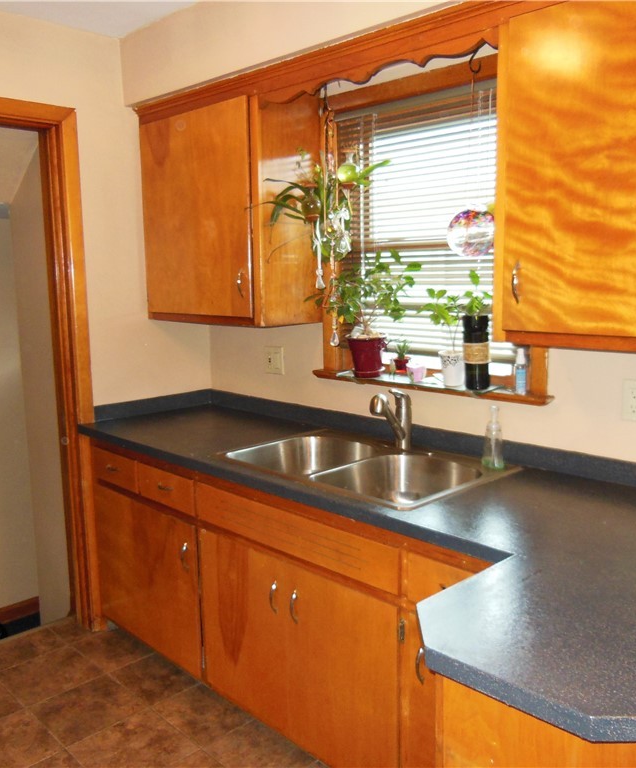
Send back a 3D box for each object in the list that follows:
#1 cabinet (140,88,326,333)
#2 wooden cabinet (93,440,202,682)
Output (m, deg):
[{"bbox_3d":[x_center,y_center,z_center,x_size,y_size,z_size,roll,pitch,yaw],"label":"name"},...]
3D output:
[{"bbox_3d":[-0.351,-0.652,2.950,0.318,0.805,0.772,-9,11,-43],"label":"cabinet"},{"bbox_3d":[-0.438,0.618,3.022,0.624,0.741,0.736,-9,11,-43],"label":"wooden cabinet"}]

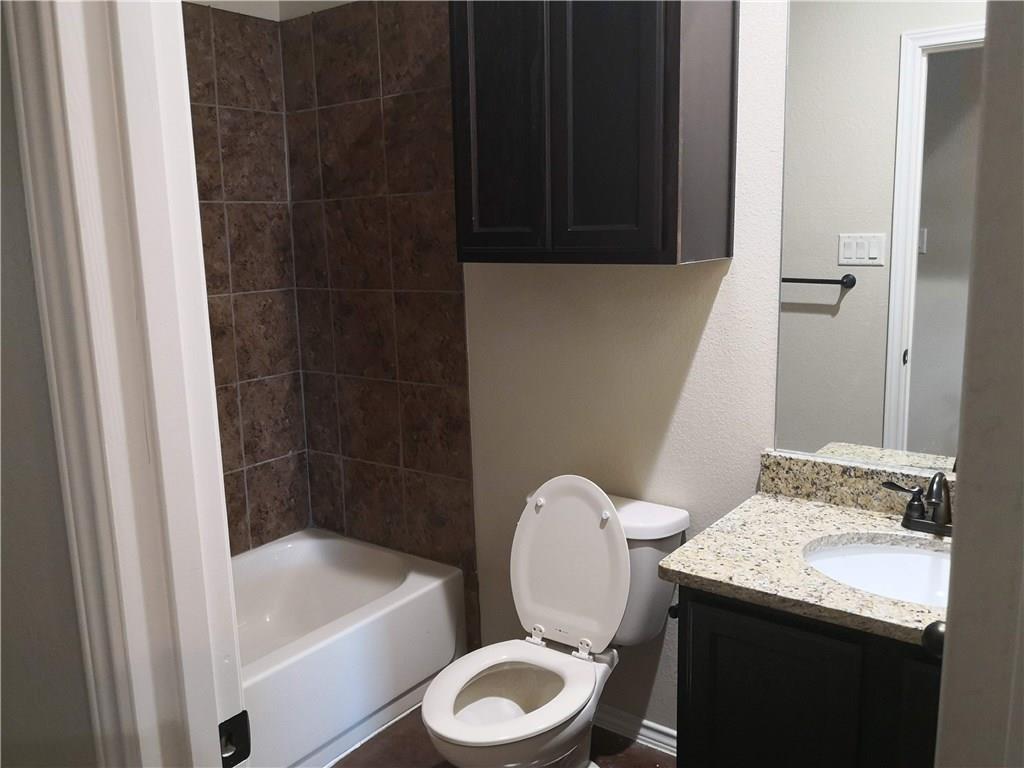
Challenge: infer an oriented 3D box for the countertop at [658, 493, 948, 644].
[{"bbox_3d":[0.779,0.361,1.534,0.835,0.028,0.560,6,12,35],"label":"countertop"}]

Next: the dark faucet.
[{"bbox_3d":[0.888,0.255,1.656,0.235,0.134,0.155,6,12,35],"label":"dark faucet"}]

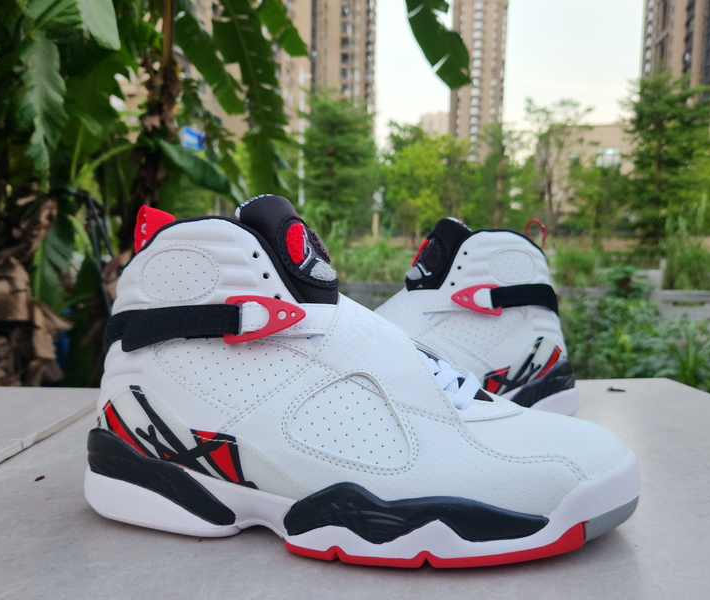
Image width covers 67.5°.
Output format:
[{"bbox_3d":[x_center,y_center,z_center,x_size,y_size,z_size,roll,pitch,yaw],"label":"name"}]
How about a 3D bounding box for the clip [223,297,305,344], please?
[{"bbox_3d":[-0.044,0.010,0.259,0.041,0.024,0.009,1,4,-6],"label":"clip"}]

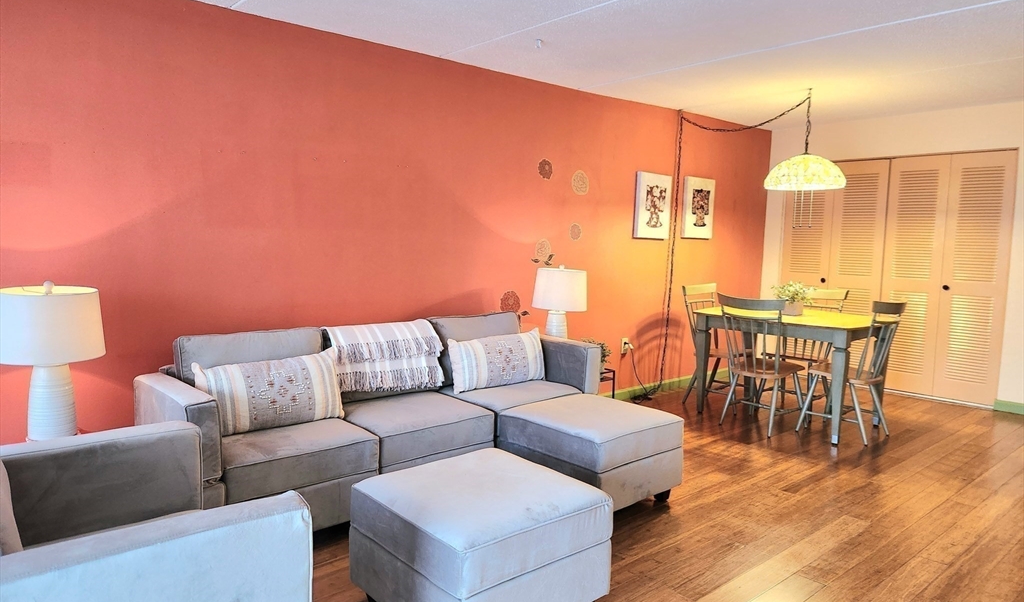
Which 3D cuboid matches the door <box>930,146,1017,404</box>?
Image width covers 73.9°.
[{"bbox_3d":[3.736,-0.177,5.511,0.040,2.010,0.450,-4,7,-42],"label":"door"}]

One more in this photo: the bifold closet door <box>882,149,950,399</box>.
[{"bbox_3d":[3.439,-0.216,5.836,0.040,2.001,0.456,-4,7,-42],"label":"bifold closet door"}]

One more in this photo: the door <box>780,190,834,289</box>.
[{"bbox_3d":[2.820,-0.291,6.522,0.040,2.001,0.456,-4,7,-42],"label":"door"}]

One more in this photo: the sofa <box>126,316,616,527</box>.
[{"bbox_3d":[-0.603,0.544,3.490,2.250,0.855,0.860,-4,7,-42],"label":"sofa"}]

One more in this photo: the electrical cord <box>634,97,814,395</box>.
[{"bbox_3d":[1.558,-0.365,5.248,0.800,2.390,1.180,-4,7,-42],"label":"electrical cord"}]

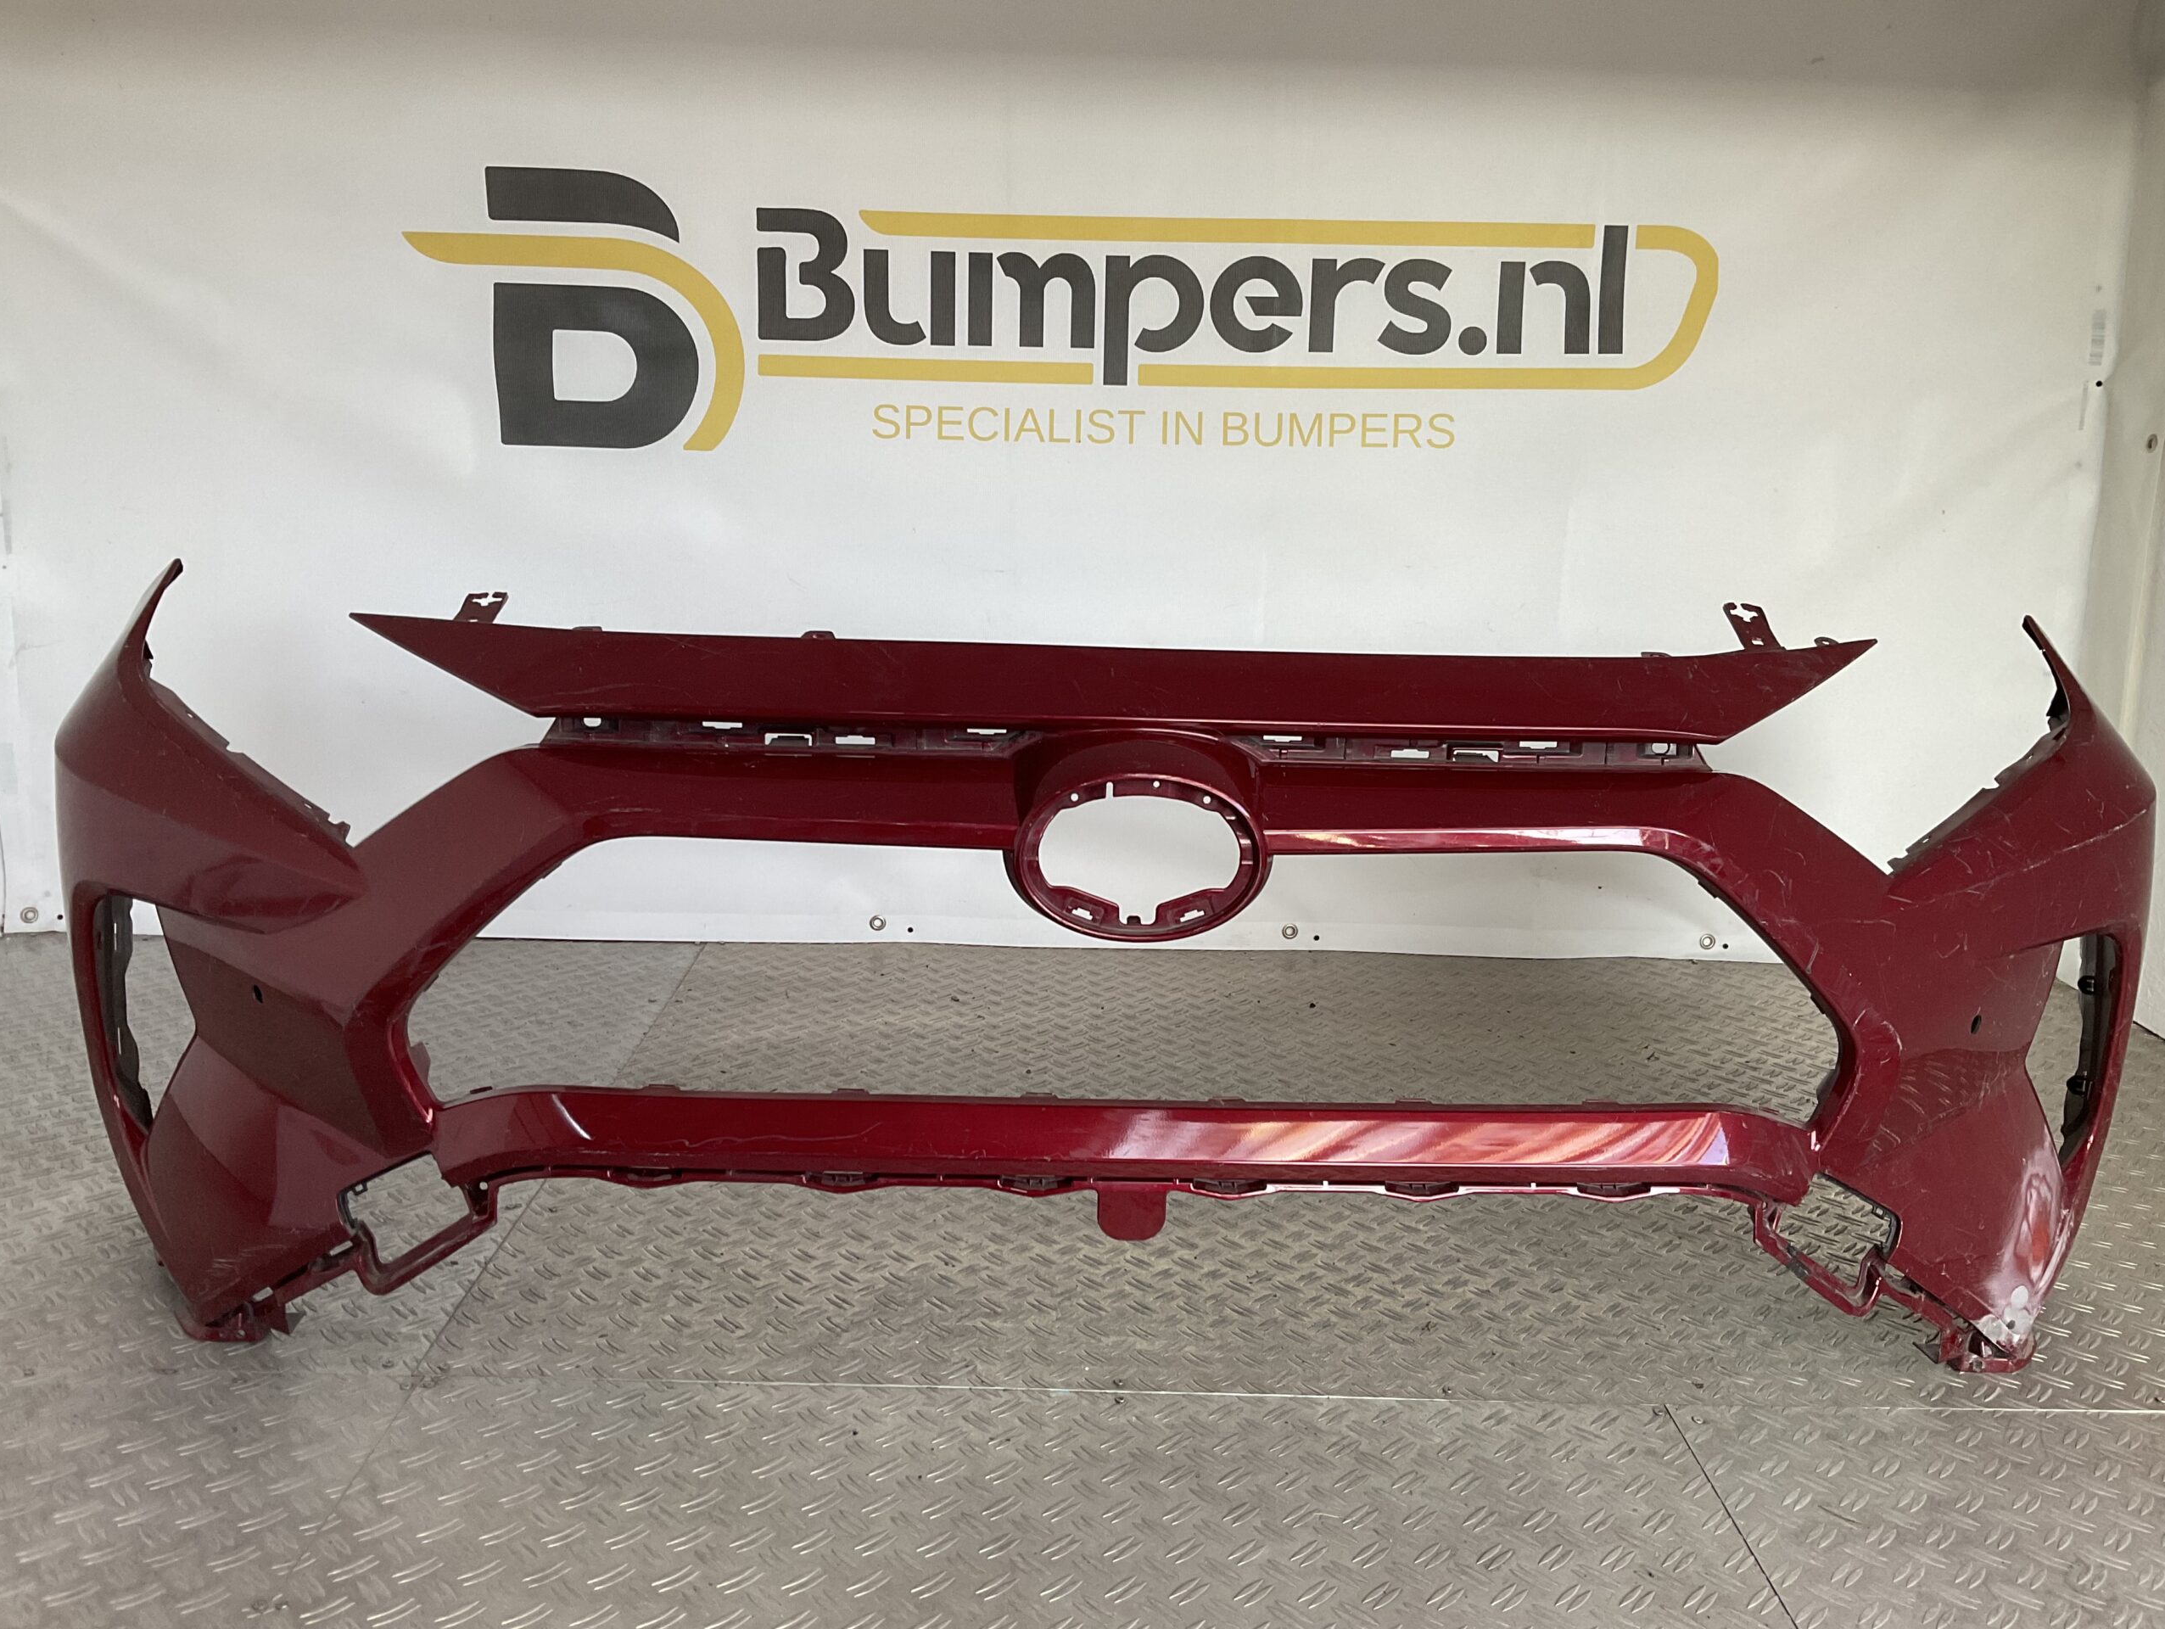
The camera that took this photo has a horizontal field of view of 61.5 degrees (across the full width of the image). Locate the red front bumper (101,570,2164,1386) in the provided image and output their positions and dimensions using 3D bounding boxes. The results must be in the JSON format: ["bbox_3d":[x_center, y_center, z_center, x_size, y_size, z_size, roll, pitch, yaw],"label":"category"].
[{"bbox_3d":[0.020,0.141,1.462,1.830,0.620,0.570,1,13,-1],"label":"red front bumper"}]

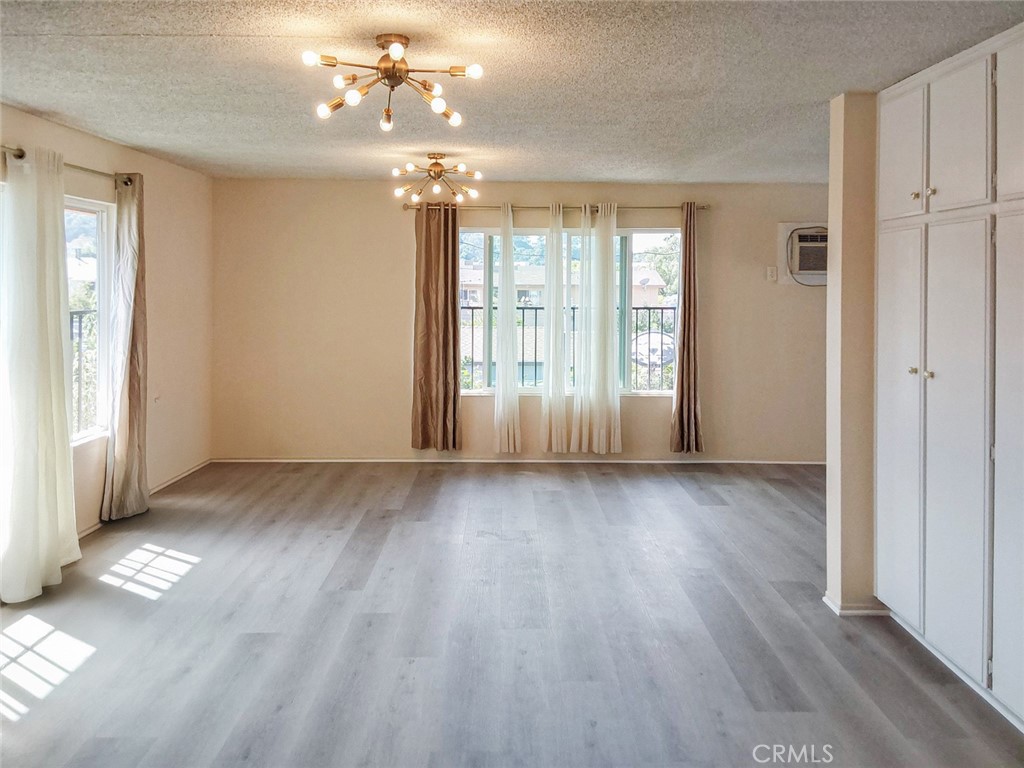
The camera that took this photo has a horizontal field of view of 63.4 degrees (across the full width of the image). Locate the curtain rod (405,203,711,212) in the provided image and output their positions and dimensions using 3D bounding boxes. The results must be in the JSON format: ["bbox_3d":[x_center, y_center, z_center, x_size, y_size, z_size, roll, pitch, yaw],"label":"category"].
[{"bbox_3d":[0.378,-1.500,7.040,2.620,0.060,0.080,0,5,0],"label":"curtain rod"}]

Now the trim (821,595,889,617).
[{"bbox_3d":[1.626,1.039,3.920,0.245,0.055,0.190,0,5,0],"label":"trim"}]

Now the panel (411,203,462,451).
[{"bbox_3d":[-0.643,-0.489,7.050,0.440,2.120,0.120,0,5,0],"label":"panel"}]

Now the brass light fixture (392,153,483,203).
[{"bbox_3d":[-0.523,-1.451,5.820,0.640,0.315,0.640,0,5,0],"label":"brass light fixture"}]

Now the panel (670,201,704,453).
[{"bbox_3d":[1.498,-0.491,7.070,0.280,2.130,0.120,0,5,0],"label":"panel"}]

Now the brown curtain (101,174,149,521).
[{"bbox_3d":[-2.411,-0.234,5.180,0.180,2.100,0.280,0,5,0],"label":"brown curtain"}]

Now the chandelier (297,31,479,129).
[{"bbox_3d":[-0.440,-1.116,3.060,0.640,0.310,0.640,0,5,0],"label":"chandelier"}]

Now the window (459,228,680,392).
[{"bbox_3d":[0.488,-0.626,7.150,2.050,1.430,0.110,0,5,0],"label":"window"}]

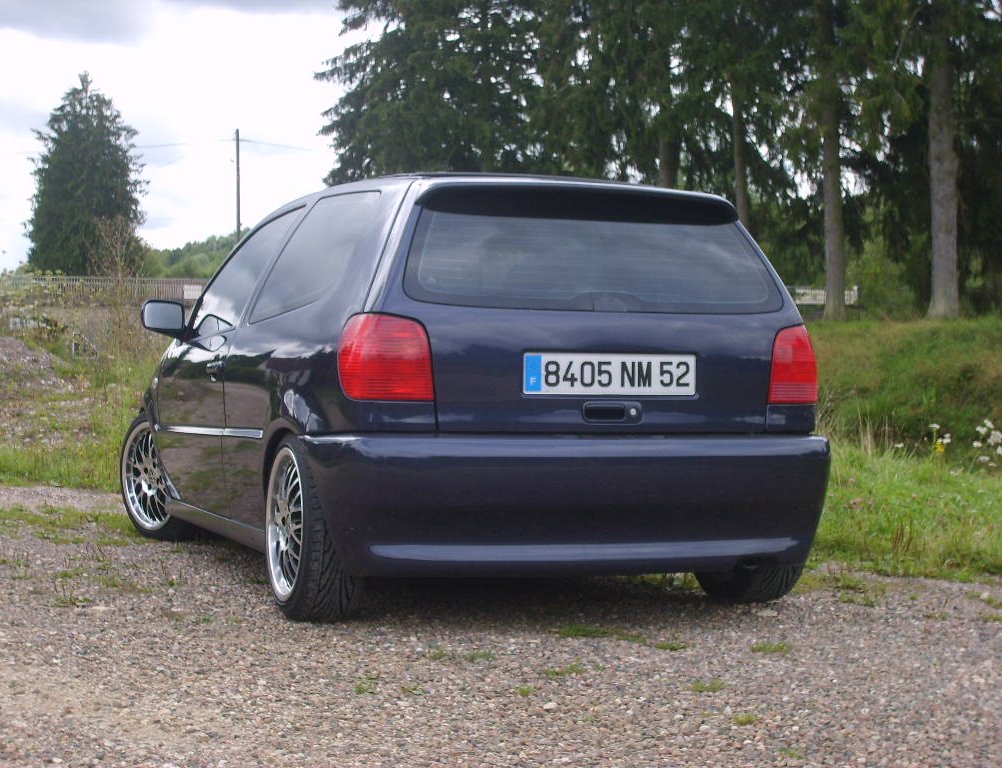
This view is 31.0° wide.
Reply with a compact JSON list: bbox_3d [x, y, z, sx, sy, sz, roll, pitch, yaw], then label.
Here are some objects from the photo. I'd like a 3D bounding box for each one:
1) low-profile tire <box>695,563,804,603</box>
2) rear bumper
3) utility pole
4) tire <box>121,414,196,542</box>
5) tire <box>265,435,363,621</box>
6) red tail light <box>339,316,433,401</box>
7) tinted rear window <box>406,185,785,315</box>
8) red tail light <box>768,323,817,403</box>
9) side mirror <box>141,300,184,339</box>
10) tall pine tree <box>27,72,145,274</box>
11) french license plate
[{"bbox_3d":[0.763,0.417,5.755,0.205,0.565,0.565,1,1,-20],"label":"low-profile tire"},{"bbox_3d":[0.256,0.333,5.133,1.620,0.390,0.380,1,1,-20],"label":"rear bumper"},{"bbox_3d":[-11.347,-7.370,78.000,0.200,7.350,0.200,0,1,0],"label":"utility pole"},{"bbox_3d":[-1.376,0.369,7.559,0.205,0.565,0.565,0,1,-42],"label":"tire"},{"bbox_3d":[-0.535,0.404,5.271,0.205,0.565,0.565,1,1,-20],"label":"tire"},{"bbox_3d":[-0.310,-0.072,4.873,0.240,0.240,0.180,1,1,-20],"label":"red tail light"},{"bbox_3d":[0.261,-0.360,5.140,1.150,0.360,0.100,1,-26,-20],"label":"tinted rear window"},{"bbox_3d":[0.862,-0.061,5.309,0.240,0.240,0.180,1,1,-20],"label":"red tail light"},{"bbox_3d":[-1.239,-0.240,6.632,0.175,0.145,0.110,1,1,-20],"label":"side mirror"},{"bbox_3d":[-17.228,-8.458,75.000,4.800,8.980,4.800,0,1,0],"label":"tall pine tree"},{"bbox_3d":[0.307,-0.026,5.006,0.520,0.110,0.015,1,-2,-20],"label":"french license plate"}]

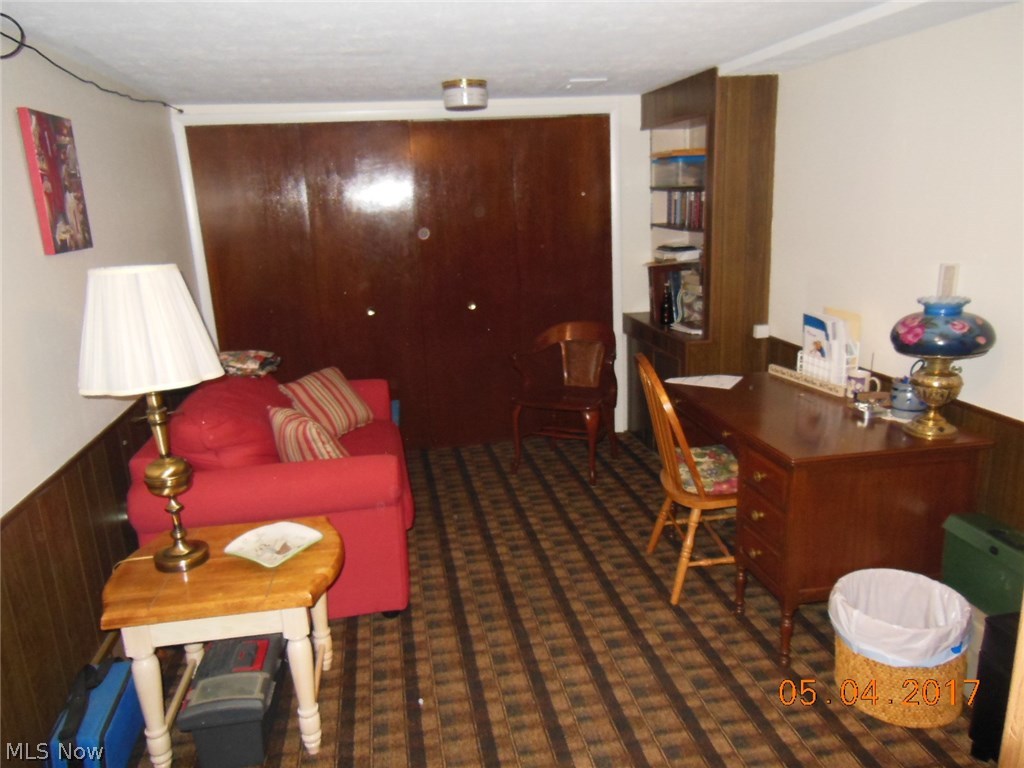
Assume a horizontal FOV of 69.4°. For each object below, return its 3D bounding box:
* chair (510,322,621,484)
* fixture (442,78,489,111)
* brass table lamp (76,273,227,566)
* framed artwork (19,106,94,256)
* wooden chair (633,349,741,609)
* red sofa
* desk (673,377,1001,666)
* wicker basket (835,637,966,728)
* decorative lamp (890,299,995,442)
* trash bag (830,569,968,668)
[{"bbox_3d":[0.324,0.082,4.417,0.560,0.859,0.540,4,16,25],"label":"chair"},{"bbox_3d":[-0.235,-1.460,3.751,0.224,0.132,0.224,-5,14,-9],"label":"fixture"},{"bbox_3d":[-1.054,0.108,2.202,0.410,0.903,0.410,-5,14,-9],"label":"brass table lamp"},{"bbox_3d":[-1.538,-0.676,2.510,0.031,0.447,0.331,-5,14,-9],"label":"framed artwork"},{"bbox_3d":[0.787,0.340,3.051,0.560,0.978,0.460,-4,14,-4],"label":"wooden chair"},{"bbox_3d":[-0.987,0.399,3.395,1.013,0.854,1.431,-5,14,-9],"label":"red sofa"},{"bbox_3d":[1.178,0.446,3.073,0.735,0.727,1.150,-5,14,-9],"label":"desk"},{"bbox_3d":[1.223,0.833,2.344,0.348,0.326,0.348,-5,14,-9],"label":"wicker basket"},{"bbox_3d":[1.501,-0.057,2.609,0.331,0.448,0.331,-5,14,-9],"label":"decorative lamp"},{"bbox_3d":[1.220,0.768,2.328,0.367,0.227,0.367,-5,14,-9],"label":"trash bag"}]

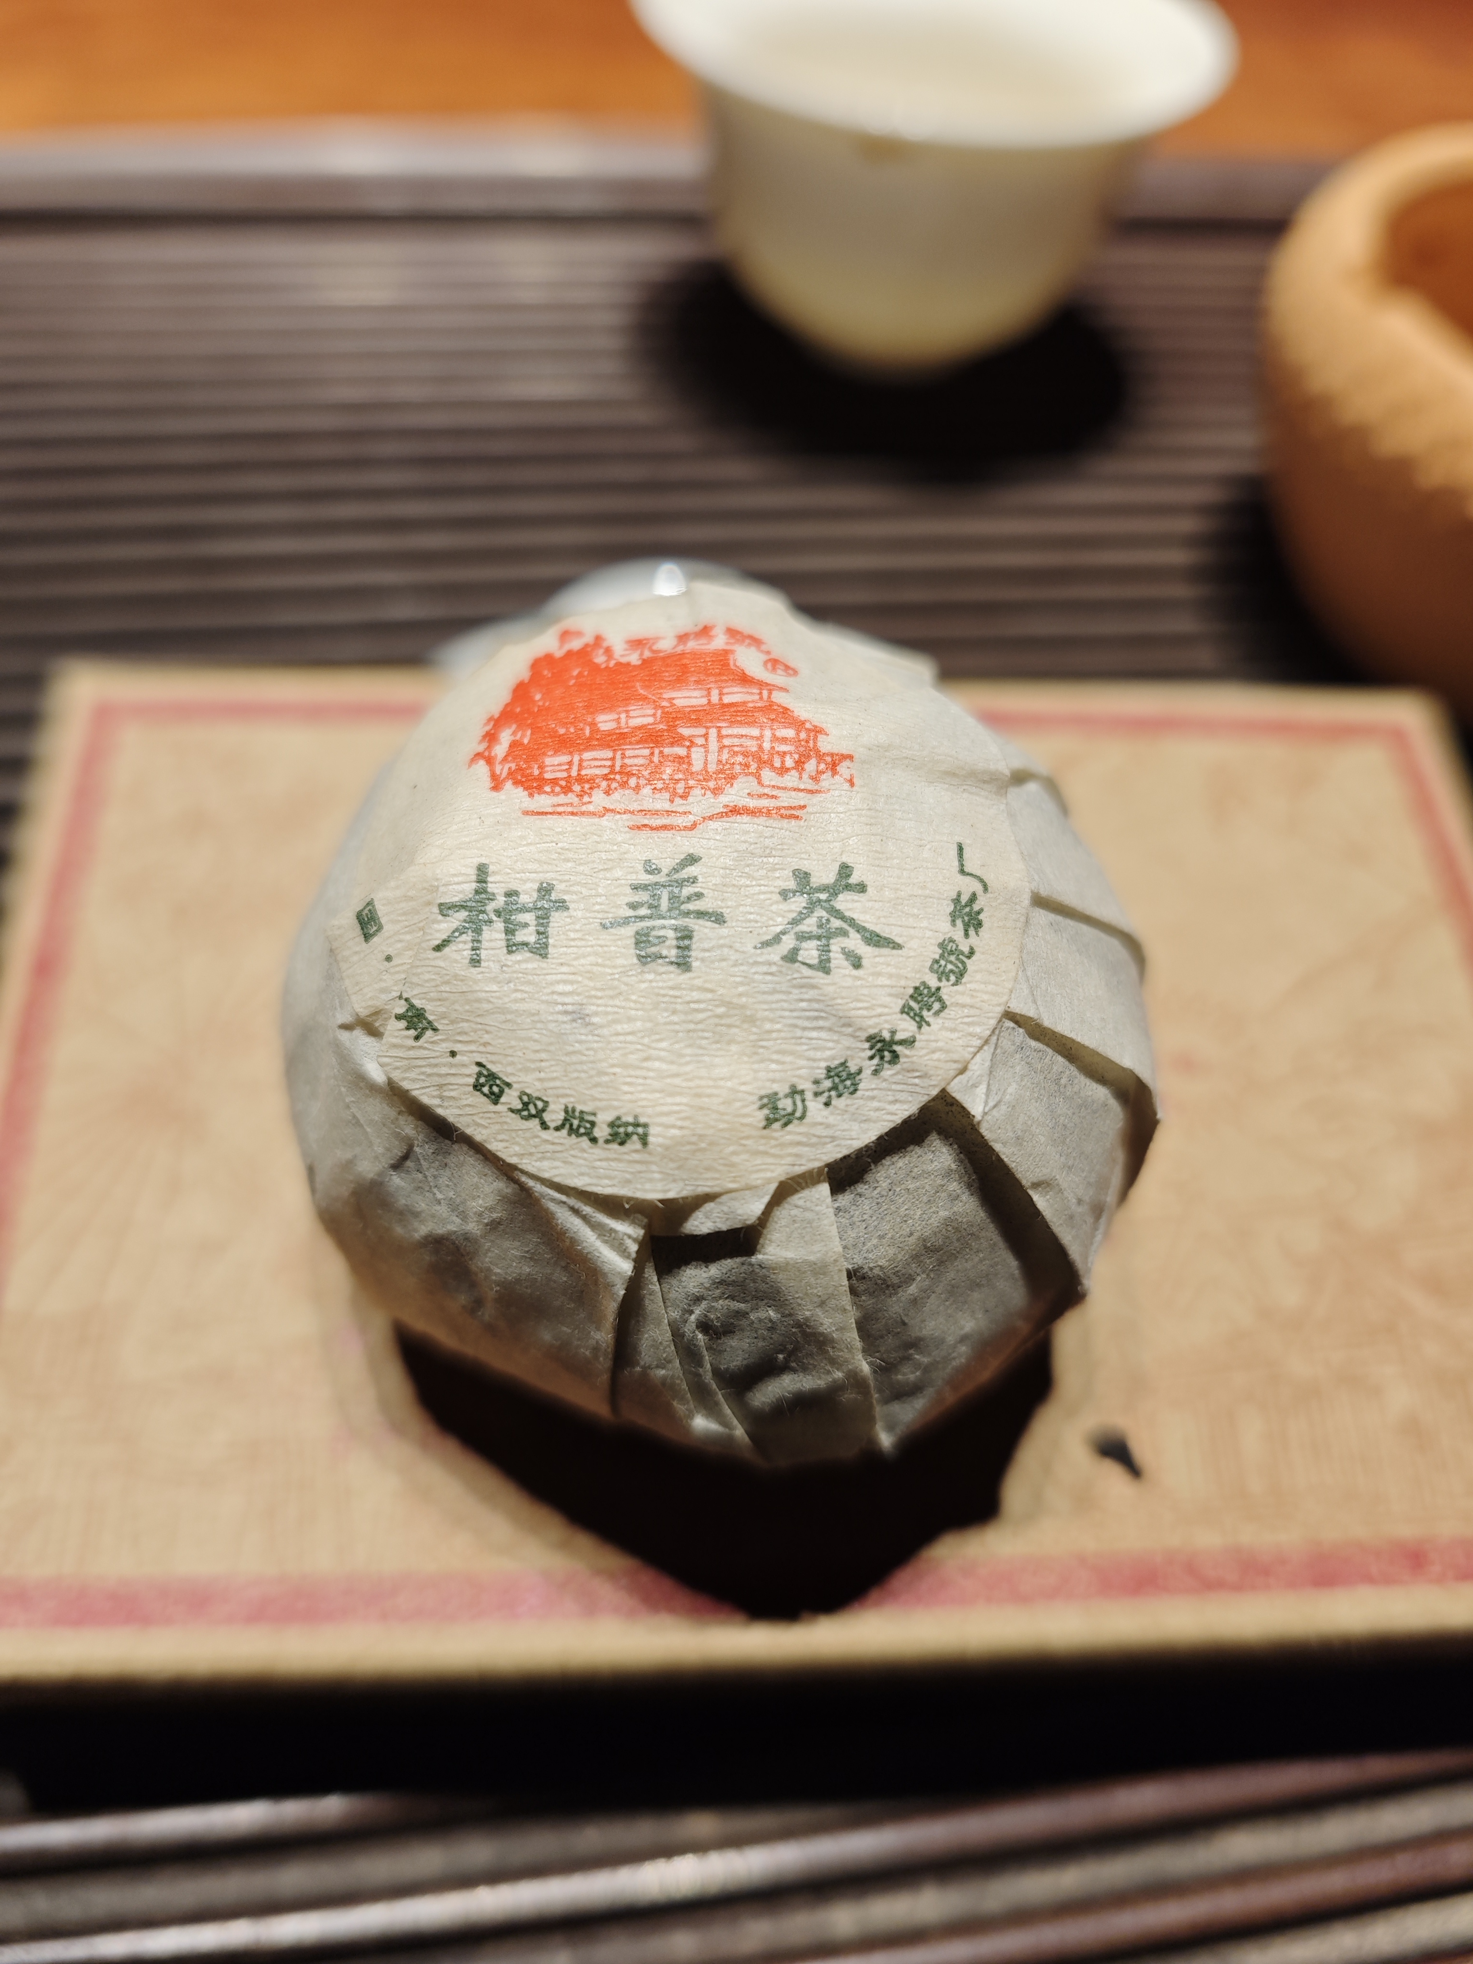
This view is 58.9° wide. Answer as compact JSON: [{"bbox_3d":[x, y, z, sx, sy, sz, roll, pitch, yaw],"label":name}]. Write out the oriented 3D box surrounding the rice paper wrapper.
[{"bbox_3d":[-0.001,0.002,0.099,0.064,0.057,0.064,-1,67,0],"label":"rice paper wrapper"}]

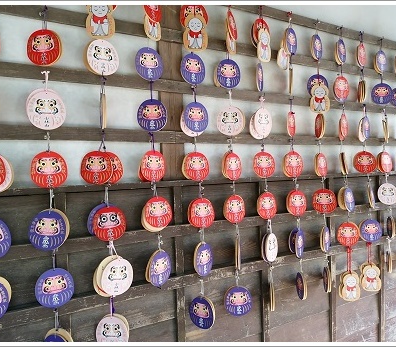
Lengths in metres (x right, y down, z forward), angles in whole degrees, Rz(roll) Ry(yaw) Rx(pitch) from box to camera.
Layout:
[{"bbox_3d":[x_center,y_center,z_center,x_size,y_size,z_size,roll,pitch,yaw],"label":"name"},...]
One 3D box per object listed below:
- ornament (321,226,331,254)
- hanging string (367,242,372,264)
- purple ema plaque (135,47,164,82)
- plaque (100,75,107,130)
[{"bbox_3d":[0.487,0.253,1.319,0.014,0.093,0.088,-2,1,37],"label":"ornament"},{"bbox_3d":[0.720,0.336,1.454,0.020,0.093,0.010,-2,1,-10],"label":"hanging string"},{"bbox_3d":[-0.138,-0.306,0.967,0.088,0.093,0.007,-3,1,-32],"label":"purple ema plaque"},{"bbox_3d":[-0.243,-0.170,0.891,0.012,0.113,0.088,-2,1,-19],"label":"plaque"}]

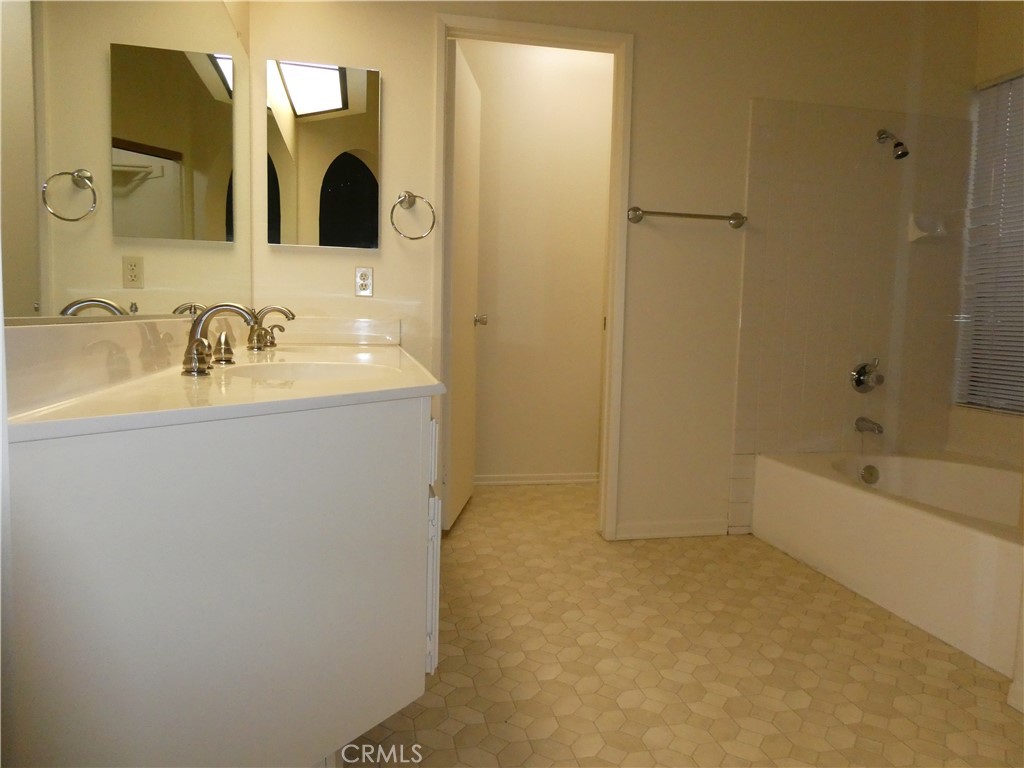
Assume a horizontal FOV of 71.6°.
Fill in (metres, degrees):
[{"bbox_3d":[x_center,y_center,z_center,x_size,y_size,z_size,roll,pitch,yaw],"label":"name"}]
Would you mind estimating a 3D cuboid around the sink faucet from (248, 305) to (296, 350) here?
[{"bbox_3d":[-0.789,-0.187,2.340,0.147,0.141,0.290,0,5,-11],"label":"sink faucet"}]

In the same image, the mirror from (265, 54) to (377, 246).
[{"bbox_3d":[-0.711,-0.863,2.693,0.409,0.673,0.022,0,5,-11],"label":"mirror"}]

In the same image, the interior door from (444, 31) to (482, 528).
[{"bbox_3d":[-0.228,-0.407,3.288,0.035,2.030,0.685,2,5,5],"label":"interior door"}]

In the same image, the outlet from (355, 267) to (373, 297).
[{"bbox_3d":[-0.576,-0.398,2.770,0.069,0.114,0.007,0,5,-11],"label":"outlet"}]

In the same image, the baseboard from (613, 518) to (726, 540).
[{"bbox_3d":[0.710,0.640,3.115,0.519,0.070,0.012,0,5,-11],"label":"baseboard"}]

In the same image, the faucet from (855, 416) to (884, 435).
[{"bbox_3d":[1.613,0.191,3.185,0.062,0.068,0.145,0,5,-11],"label":"faucet"}]

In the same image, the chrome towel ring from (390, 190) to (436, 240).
[{"bbox_3d":[-0.384,-0.653,2.756,0.170,0.192,0.062,0,5,-11],"label":"chrome towel ring"}]

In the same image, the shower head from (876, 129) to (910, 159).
[{"bbox_3d":[1.655,-1.042,3.072,0.065,0.155,0.165,0,5,-11],"label":"shower head"}]

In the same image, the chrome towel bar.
[{"bbox_3d":[0.749,-0.699,2.970,0.528,0.067,0.075,0,5,-11],"label":"chrome towel bar"}]

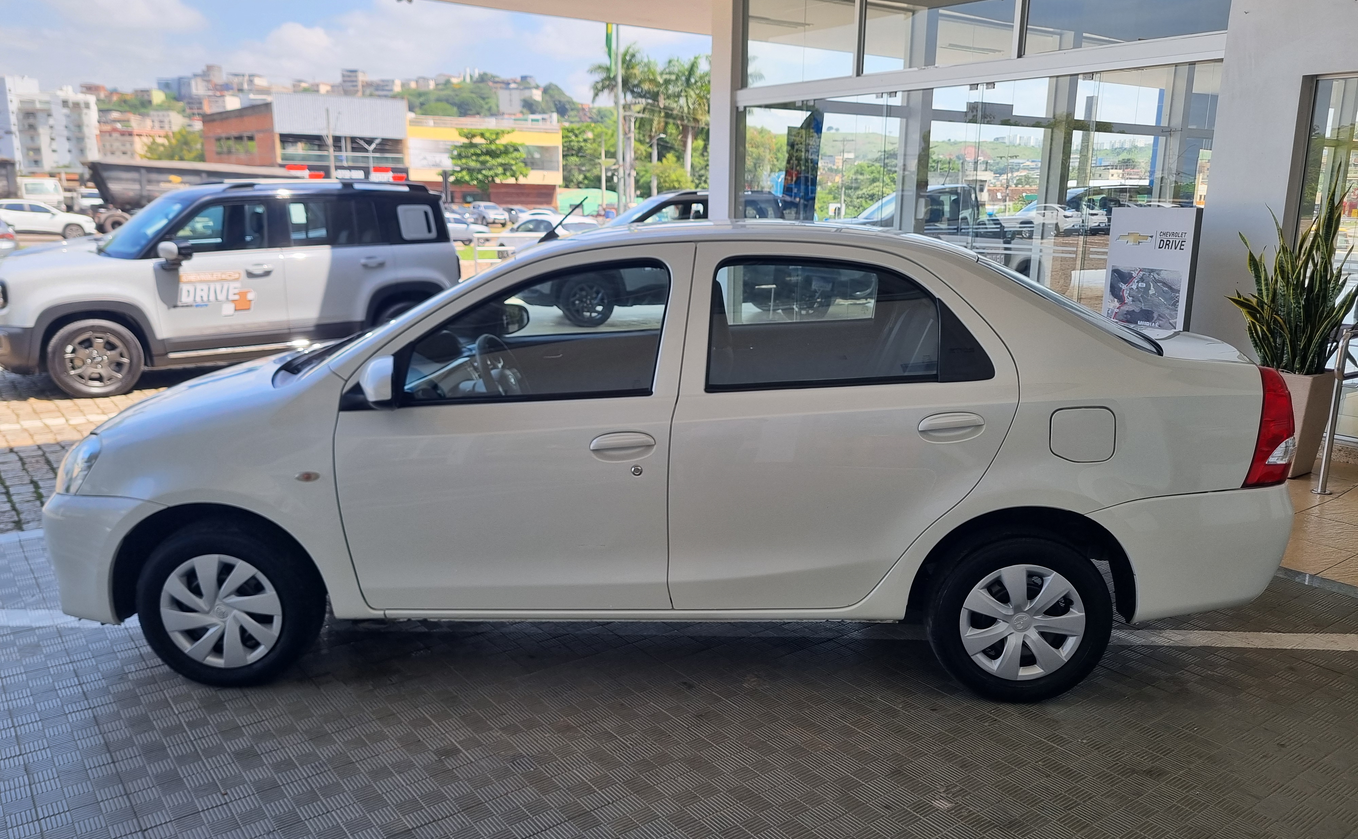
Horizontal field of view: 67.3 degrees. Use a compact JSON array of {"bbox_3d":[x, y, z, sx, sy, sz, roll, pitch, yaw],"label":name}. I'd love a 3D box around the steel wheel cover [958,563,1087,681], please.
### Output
[{"bbox_3d":[1.087,0.639,3.240,0.395,0.395,0.075,1,13,1],"label":"steel wheel cover"}]

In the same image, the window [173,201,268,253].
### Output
[{"bbox_3d":[-3.660,-1.549,8.159,0.748,0.373,0.040,-10,3,-39],"label":"window"}]

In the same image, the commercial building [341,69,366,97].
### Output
[{"bbox_3d":[-171.477,-176.783,536.996,10.500,16.000,10.000,3,13,12],"label":"commercial building"}]

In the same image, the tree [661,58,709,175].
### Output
[{"bbox_3d":[0.933,-27.627,98.427,5.600,14.310,5.600,0,13,0],"label":"tree"}]

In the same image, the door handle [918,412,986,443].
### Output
[{"bbox_3d":[0.825,0.024,3.086,0.205,0.088,0.055,1,13,0],"label":"door handle"}]

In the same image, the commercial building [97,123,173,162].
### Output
[{"bbox_3d":[-173.250,-86.033,325.000,17.000,16.000,17.000,-12,18,-44],"label":"commercial building"}]

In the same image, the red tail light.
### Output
[{"bbox_3d":[1.879,0.016,3.244,0.240,0.400,0.270,1,13,1],"label":"red tail light"}]

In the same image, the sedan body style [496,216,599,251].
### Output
[{"bbox_3d":[-4.349,-6.136,34.700,1.750,1.490,4.250,-10,16,-39],"label":"sedan body style"}]

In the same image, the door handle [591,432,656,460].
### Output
[{"bbox_3d":[-0.173,0.081,3.103,0.208,0.090,0.055,1,13,0],"label":"door handle"}]

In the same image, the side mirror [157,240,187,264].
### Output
[{"bbox_3d":[-3.863,-1.273,7.795,0.170,0.160,0.220,-10,17,-39],"label":"side mirror"}]

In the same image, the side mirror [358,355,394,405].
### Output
[{"bbox_3d":[-0.884,-0.122,3.010,0.110,0.150,0.200,1,13,1],"label":"side mirror"}]

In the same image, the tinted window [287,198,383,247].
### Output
[{"bbox_3d":[-2.948,-1.688,8.746,0.813,0.399,0.040,-10,3,-39],"label":"tinted window"}]

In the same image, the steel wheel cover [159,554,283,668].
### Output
[{"bbox_3d":[-1.460,0.613,3.256,0.396,0.396,0.050,1,13,0],"label":"steel wheel cover"}]

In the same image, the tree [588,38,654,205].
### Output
[{"bbox_3d":[-5.039,-26.830,93.396,6.200,14.590,6.200,0,13,0],"label":"tree"}]

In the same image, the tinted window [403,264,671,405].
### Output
[{"bbox_3d":[-0.439,-0.270,3.149,0.810,0.452,0.050,1,-6,0],"label":"tinted window"}]

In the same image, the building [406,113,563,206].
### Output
[{"bbox_3d":[-22.818,-27.483,110.582,16.270,10.200,14.000,-6,15,-26],"label":"building"}]

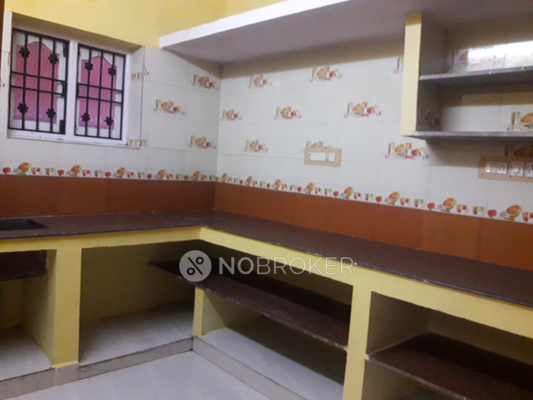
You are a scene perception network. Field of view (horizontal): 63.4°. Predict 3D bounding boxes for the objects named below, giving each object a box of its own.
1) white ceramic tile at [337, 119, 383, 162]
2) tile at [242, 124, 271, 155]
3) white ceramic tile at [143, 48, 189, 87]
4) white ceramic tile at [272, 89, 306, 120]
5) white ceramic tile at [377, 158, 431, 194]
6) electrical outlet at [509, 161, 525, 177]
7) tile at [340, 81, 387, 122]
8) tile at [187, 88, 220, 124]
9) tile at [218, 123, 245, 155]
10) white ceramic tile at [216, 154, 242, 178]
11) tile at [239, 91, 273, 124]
[{"bbox_3d":[0.579,-0.363,2.692,0.010,0.245,0.322,-1,7,-43],"label":"white ceramic tile"},{"bbox_3d":[-0.083,-0.475,3.422,0.010,0.250,0.324,0,7,-44],"label":"tile"},{"bbox_3d":[-0.766,-1.024,3.352,0.379,0.250,0.010,0,7,-44],"label":"white ceramic tile"},{"bbox_3d":[0.156,-0.679,3.135,0.010,0.245,0.322,-1,7,-43],"label":"white ceramic tile"},{"bbox_3d":[0.785,-0.126,2.478,0.010,0.158,0.322,-1,7,-43],"label":"white ceramic tile"},{"bbox_3d":[1.100,-0.138,1.905,0.020,0.069,0.060,-1,7,-44],"label":"electrical outlet"},{"bbox_3d":[0.553,-0.567,2.479,0.010,0.229,0.295,-1,7,-44],"label":"tile"},{"bbox_3d":[-0.524,-0.777,3.622,0.341,0.250,0.010,0,7,-44],"label":"tile"},{"bbox_3d":[-0.299,-0.507,3.617,0.010,0.245,0.314,-1,7,-43],"label":"tile"},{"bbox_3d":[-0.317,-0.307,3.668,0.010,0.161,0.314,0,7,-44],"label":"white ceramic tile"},{"bbox_3d":[-0.064,-0.724,3.401,0.010,0.250,0.324,0,7,-44],"label":"tile"}]

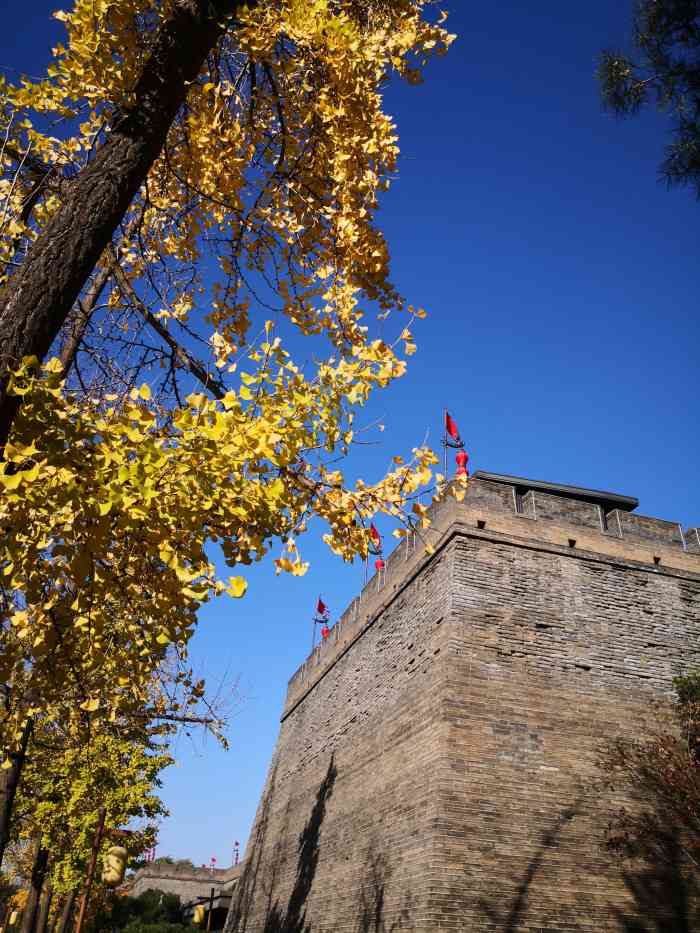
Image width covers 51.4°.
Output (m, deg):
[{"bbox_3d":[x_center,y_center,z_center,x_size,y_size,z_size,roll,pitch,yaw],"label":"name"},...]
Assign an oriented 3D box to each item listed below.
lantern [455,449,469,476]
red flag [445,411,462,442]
[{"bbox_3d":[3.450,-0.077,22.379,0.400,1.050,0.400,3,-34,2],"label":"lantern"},{"bbox_3d":[3.283,-1.269,23.083,0.550,1.100,0.150,12,-34,-12],"label":"red flag"}]

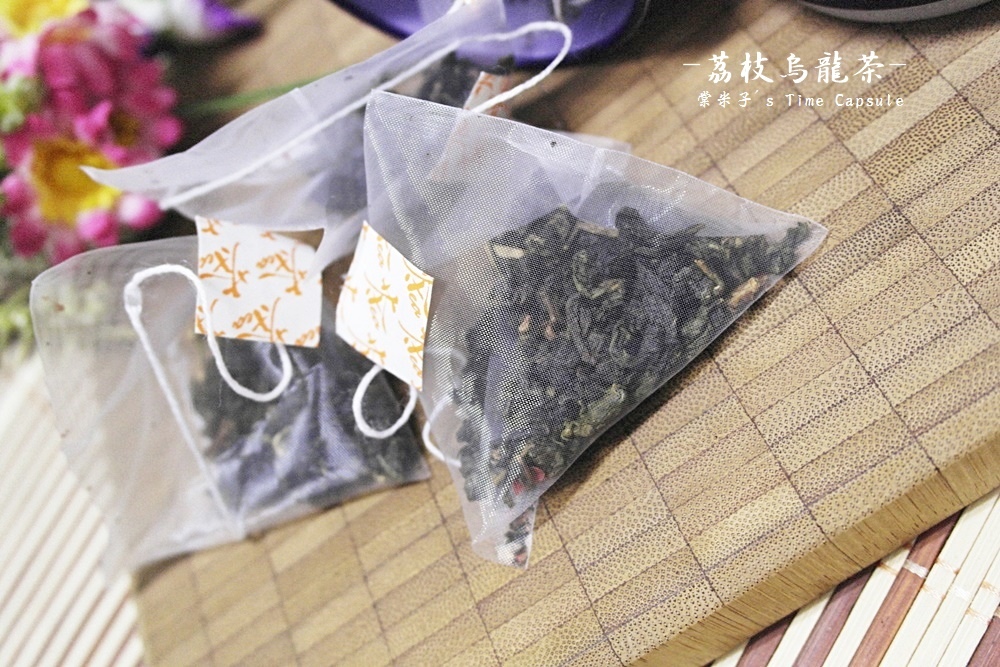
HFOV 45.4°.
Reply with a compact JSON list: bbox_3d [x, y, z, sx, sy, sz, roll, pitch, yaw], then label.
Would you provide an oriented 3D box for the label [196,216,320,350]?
[{"bbox_3d":[-0.042,-0.009,0.206,0.022,0.022,0.002,6,25,0],"label":"label"}]

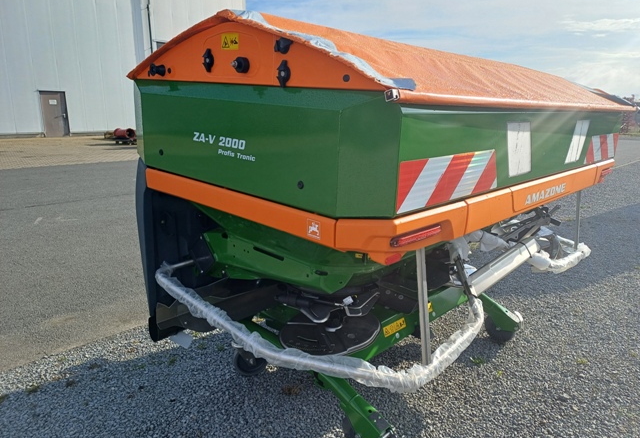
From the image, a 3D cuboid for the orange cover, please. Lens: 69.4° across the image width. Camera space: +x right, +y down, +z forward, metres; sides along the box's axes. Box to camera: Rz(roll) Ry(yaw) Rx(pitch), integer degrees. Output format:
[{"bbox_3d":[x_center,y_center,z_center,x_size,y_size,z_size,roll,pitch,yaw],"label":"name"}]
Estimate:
[{"bbox_3d":[0.586,-0.716,2.348,1.350,0.265,2.595,16,20,41],"label":"orange cover"}]

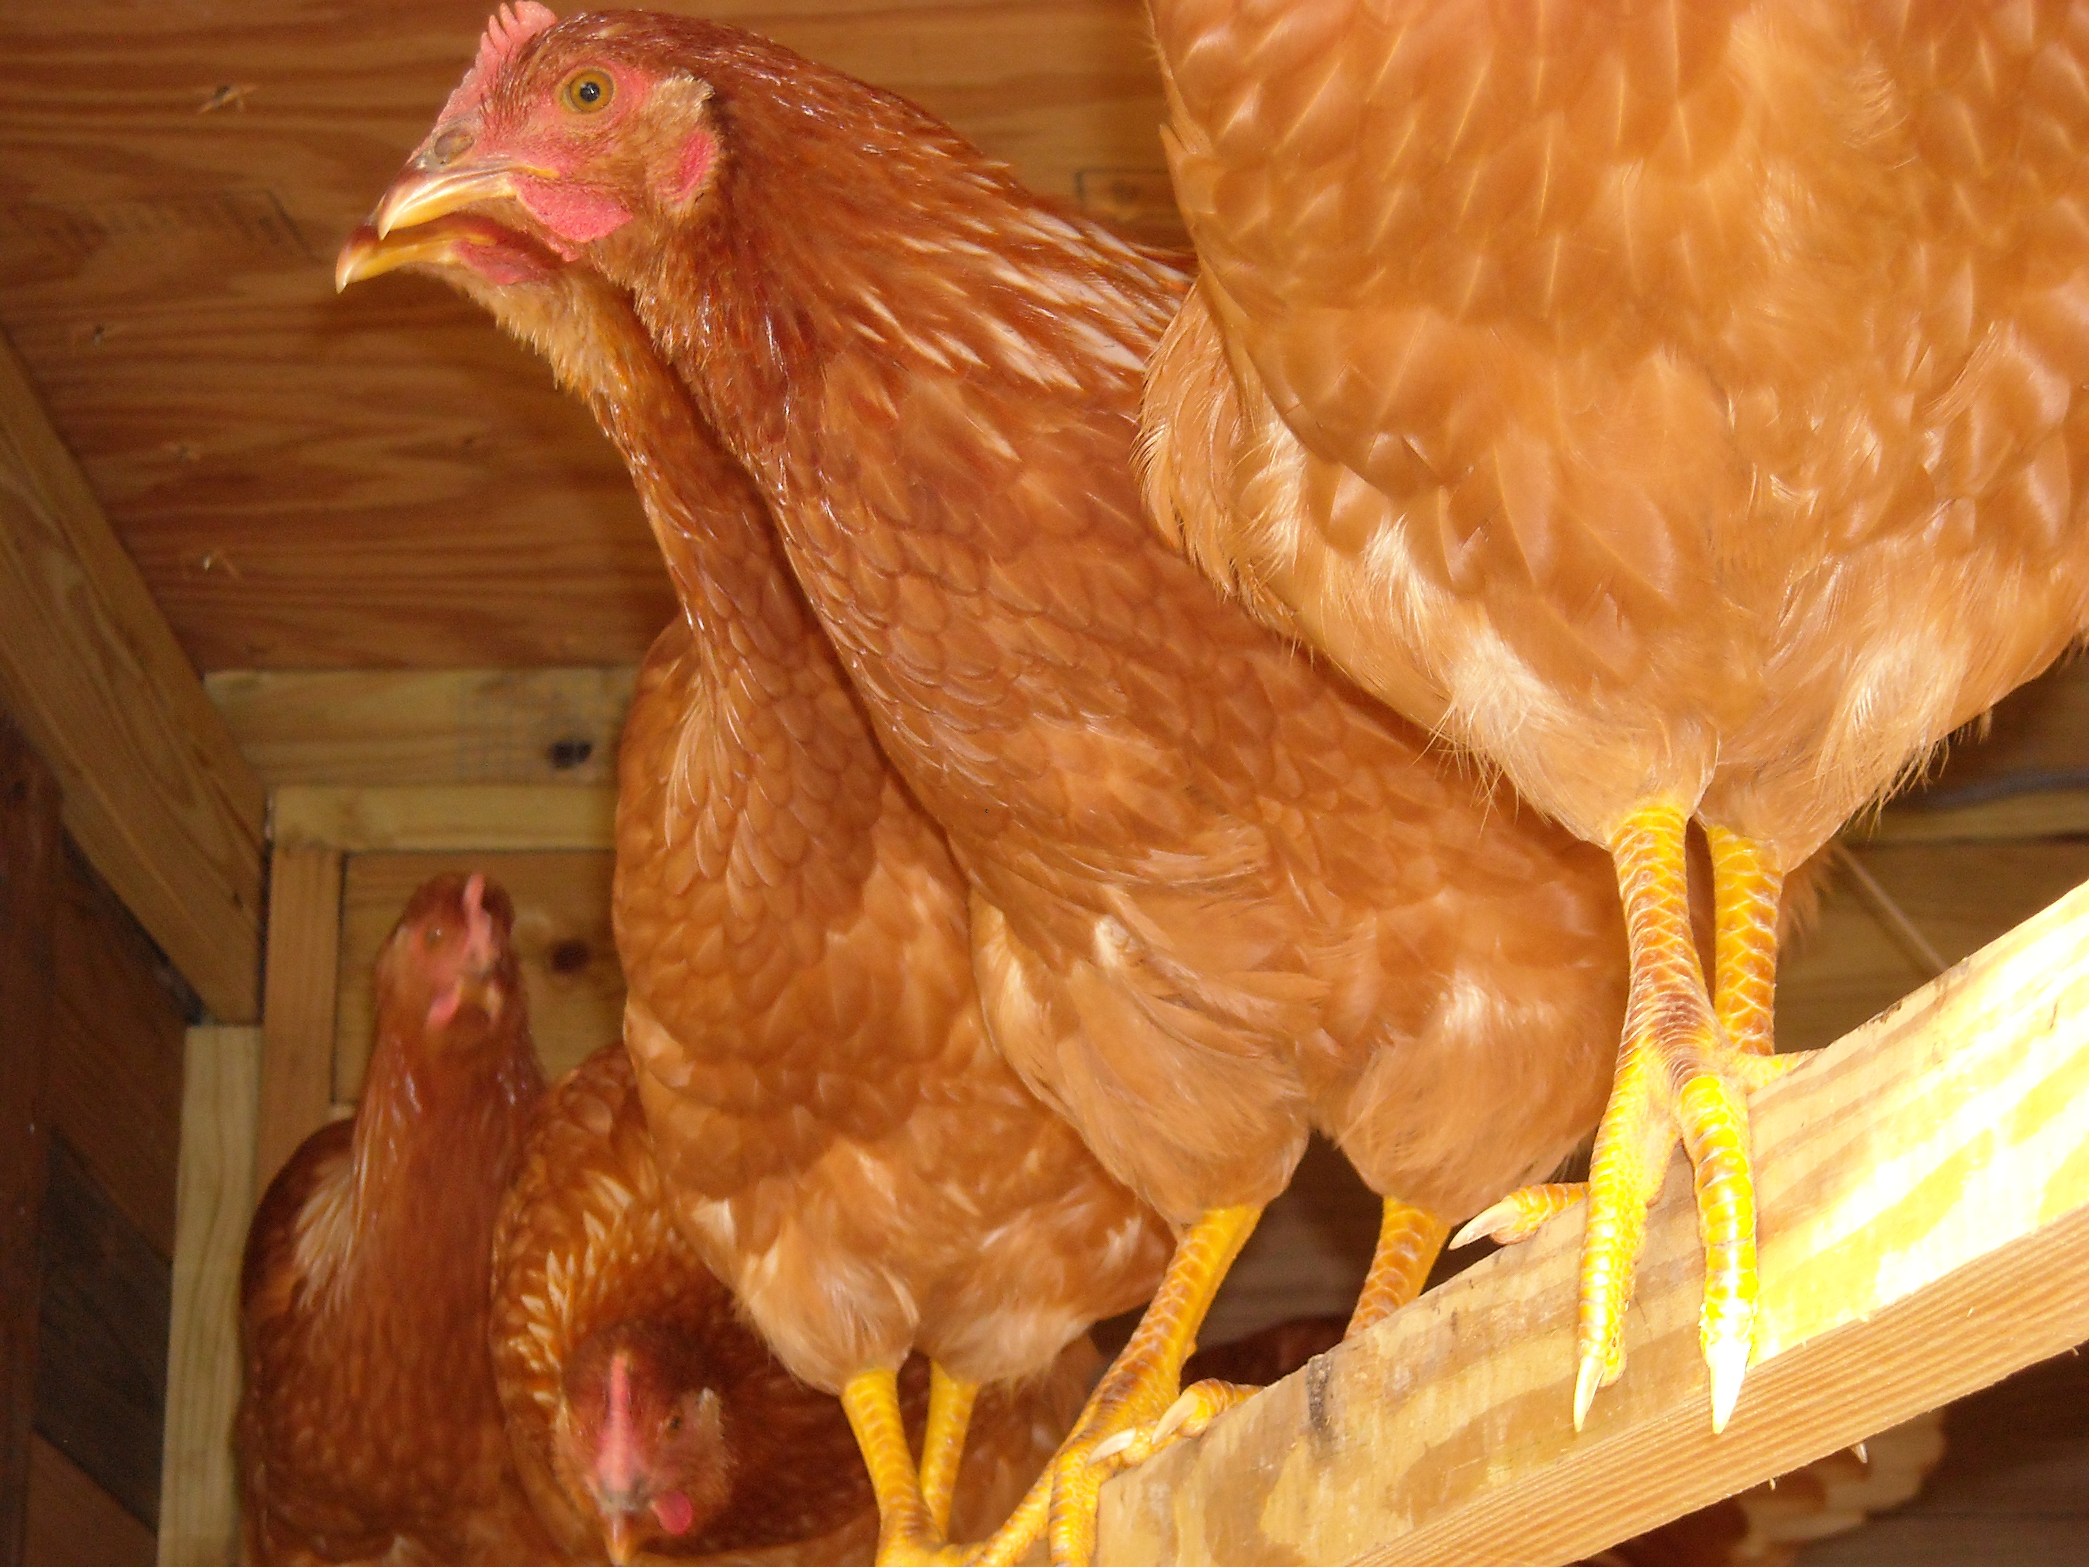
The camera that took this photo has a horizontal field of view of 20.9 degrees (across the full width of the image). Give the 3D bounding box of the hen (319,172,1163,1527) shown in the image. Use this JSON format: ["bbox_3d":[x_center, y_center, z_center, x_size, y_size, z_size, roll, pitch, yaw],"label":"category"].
[{"bbox_3d":[-0.062,0.024,1.400,0.170,0.340,0.300,-13,-21,36],"label":"hen"}]

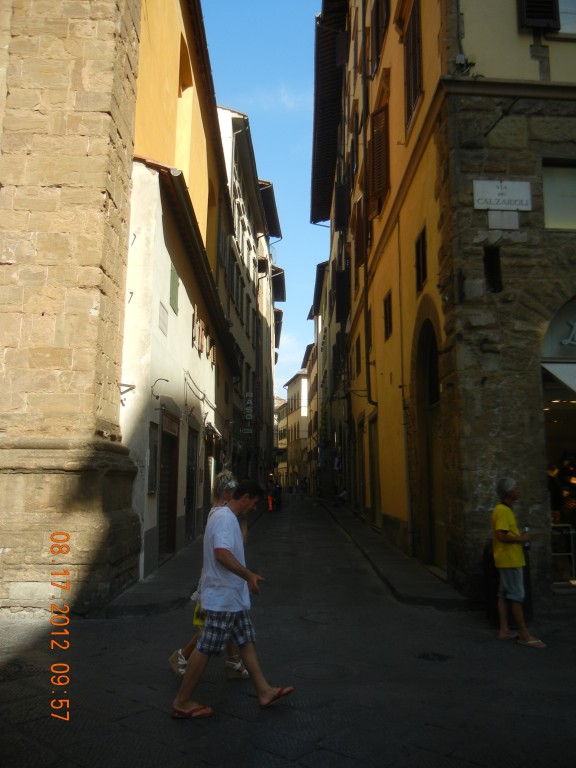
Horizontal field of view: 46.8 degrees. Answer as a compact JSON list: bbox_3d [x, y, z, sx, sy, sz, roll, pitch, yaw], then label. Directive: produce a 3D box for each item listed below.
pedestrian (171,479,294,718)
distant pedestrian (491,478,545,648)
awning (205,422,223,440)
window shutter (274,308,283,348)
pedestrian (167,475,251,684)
[{"bbox_3d":[-0.405,1.585,5.050,0.870,1.700,0.520,1,-9,-3],"label":"pedestrian"},{"bbox_3d":[2.387,1.869,7.132,0.520,1.720,0.500,-2,-9,17],"label":"distant pedestrian"},{"bbox_3d":[-2.328,1.484,20.800,0.550,0.550,1.700,0,-9,0],"label":"awning"},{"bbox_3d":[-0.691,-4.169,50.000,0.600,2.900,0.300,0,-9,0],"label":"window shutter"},{"bbox_3d":[-0.656,1.640,5.814,0.680,1.750,0.480,1,-9,-3],"label":"pedestrian"}]

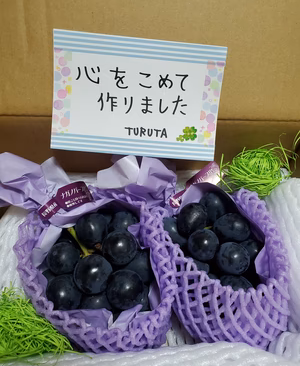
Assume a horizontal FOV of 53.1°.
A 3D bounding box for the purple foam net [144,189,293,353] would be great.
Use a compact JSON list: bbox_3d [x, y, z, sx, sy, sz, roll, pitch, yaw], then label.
[{"bbox_3d":[0.058,0.079,0.275,0.116,0.090,0.115,2,42,0],"label":"purple foam net"}]

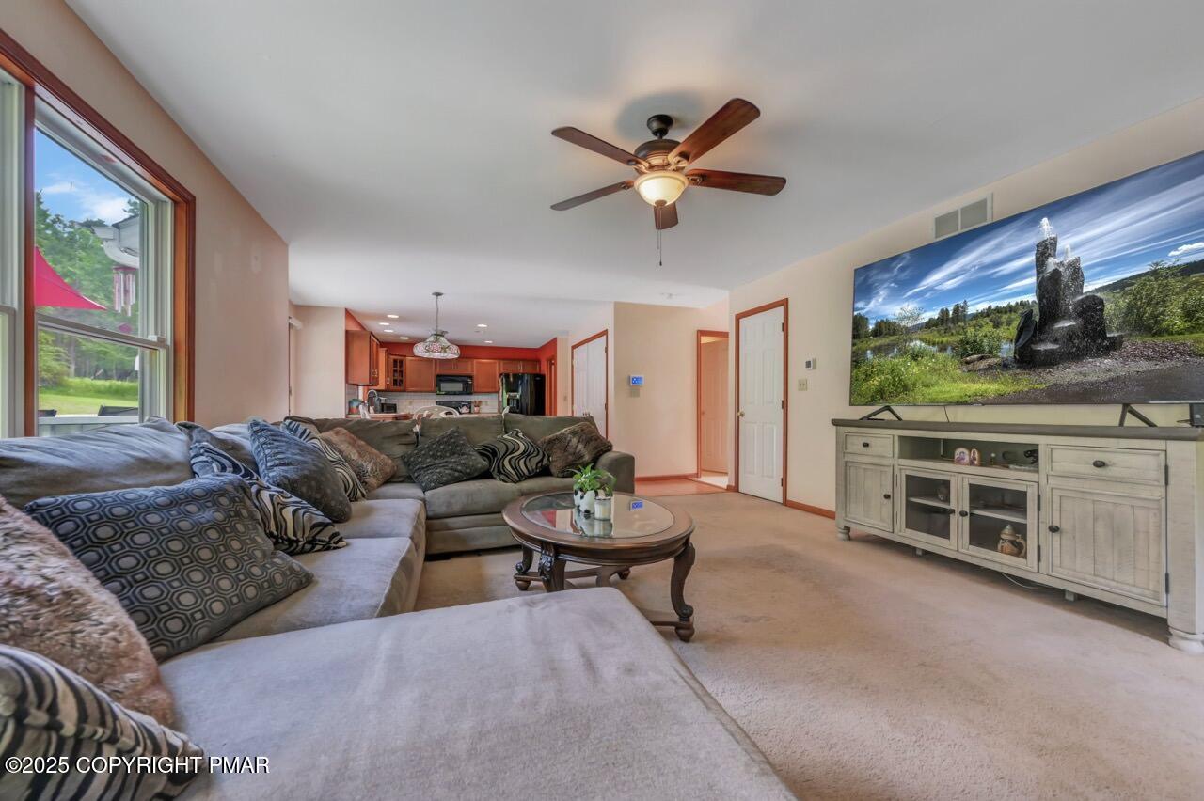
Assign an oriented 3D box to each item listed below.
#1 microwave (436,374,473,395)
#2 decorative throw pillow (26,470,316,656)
[{"bbox_3d":[-3.381,-0.340,10.777,0.765,0.430,0.400,0,-1,-18],"label":"microwave"},{"bbox_3d":[-1.090,0.405,1.252,0.460,0.170,0.460,45,14,12],"label":"decorative throw pillow"}]

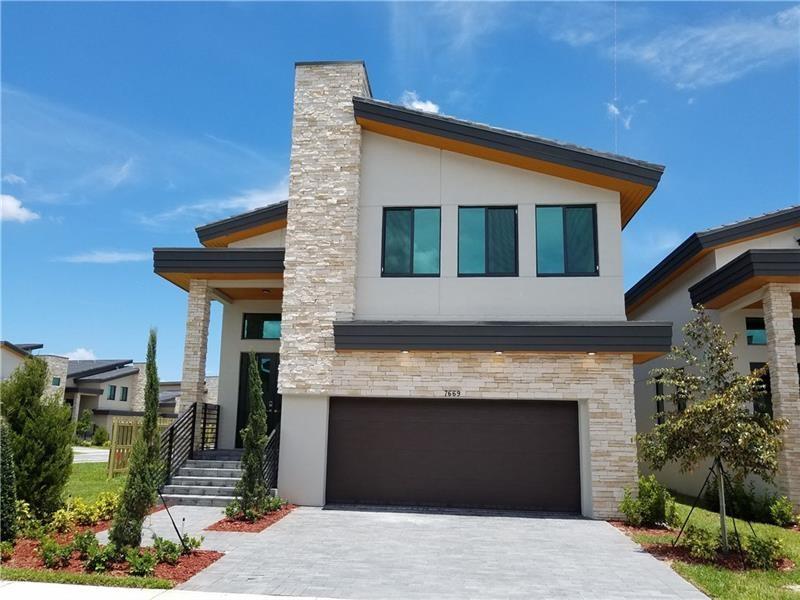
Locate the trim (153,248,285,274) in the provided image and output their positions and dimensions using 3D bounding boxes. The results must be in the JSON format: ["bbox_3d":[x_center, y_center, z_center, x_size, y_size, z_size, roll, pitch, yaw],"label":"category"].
[{"bbox_3d":[-3.944,-0.829,13.184,2.969,0.573,0.300,0,-11,6],"label":"trim"}]

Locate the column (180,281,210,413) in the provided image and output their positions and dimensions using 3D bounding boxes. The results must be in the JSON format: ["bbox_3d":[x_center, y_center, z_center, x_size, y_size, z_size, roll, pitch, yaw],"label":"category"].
[{"bbox_3d":[-4.799,1.467,14.070,0.410,3.860,0.410,0,-12,6],"label":"column"}]

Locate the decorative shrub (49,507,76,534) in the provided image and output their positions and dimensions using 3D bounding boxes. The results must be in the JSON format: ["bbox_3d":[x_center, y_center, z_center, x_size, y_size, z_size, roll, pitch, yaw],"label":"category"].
[{"bbox_3d":[-5.167,3.315,9.186,0.420,0.340,0.420,0,-12,6],"label":"decorative shrub"}]

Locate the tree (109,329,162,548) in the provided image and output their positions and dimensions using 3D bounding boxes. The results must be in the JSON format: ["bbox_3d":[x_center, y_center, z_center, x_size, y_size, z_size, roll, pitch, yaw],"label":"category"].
[{"bbox_3d":[-3.666,1.889,8.530,0.550,2.955,0.550,0,-12,6],"label":"tree"}]

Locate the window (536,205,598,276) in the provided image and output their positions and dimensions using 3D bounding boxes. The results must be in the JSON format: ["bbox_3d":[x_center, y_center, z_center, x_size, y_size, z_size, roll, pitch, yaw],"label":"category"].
[{"bbox_3d":[3.432,-1.231,12.403,1.250,1.570,0.120,0,-12,6],"label":"window"}]

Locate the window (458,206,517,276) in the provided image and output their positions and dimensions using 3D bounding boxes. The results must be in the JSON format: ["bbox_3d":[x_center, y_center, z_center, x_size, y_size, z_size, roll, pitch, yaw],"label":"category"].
[{"bbox_3d":[1.789,-1.193,12.192,1.220,1.498,0.100,0,-11,6],"label":"window"}]

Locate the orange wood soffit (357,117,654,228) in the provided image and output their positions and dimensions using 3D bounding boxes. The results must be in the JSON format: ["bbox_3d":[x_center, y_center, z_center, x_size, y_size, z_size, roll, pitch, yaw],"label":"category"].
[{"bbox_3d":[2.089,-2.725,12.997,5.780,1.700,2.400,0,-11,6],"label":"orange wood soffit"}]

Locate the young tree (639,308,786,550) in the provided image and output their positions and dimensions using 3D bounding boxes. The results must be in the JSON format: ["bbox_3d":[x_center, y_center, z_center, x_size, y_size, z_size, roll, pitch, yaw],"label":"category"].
[{"bbox_3d":[4.688,1.852,9.051,2.130,3.565,2.300,0,-11,6],"label":"young tree"}]

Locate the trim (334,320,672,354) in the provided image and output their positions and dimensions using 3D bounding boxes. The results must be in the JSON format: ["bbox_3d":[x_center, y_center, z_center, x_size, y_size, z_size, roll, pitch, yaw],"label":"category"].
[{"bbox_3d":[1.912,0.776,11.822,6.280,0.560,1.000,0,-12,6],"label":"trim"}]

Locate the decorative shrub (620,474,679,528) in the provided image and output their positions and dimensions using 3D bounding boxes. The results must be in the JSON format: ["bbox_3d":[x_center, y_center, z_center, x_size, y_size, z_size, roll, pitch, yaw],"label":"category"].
[{"bbox_3d":[4.247,3.418,10.279,0.992,0.837,1.000,0,-11,6],"label":"decorative shrub"}]

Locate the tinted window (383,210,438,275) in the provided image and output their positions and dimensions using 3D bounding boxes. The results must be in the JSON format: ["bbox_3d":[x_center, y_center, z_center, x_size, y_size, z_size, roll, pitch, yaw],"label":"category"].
[{"bbox_3d":[0.240,-1.195,12.346,1.207,1.495,0.100,0,-11,6],"label":"tinted window"}]

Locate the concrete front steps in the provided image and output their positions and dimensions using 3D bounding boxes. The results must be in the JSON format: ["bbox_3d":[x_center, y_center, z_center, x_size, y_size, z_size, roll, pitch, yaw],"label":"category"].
[{"bbox_3d":[-3.332,3.571,12.068,2.180,0.860,1.520,0,-11,6],"label":"concrete front steps"}]

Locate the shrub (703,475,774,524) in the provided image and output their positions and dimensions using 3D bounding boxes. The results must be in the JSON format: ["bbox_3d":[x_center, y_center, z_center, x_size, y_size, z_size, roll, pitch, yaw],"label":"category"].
[{"bbox_3d":[6.688,3.798,11.897,1.300,0.880,1.000,0,-12,6],"label":"shrub"}]

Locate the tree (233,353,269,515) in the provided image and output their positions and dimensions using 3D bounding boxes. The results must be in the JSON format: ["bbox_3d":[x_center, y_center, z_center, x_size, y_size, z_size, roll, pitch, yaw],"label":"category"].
[{"bbox_3d":[-2.711,2.396,10.911,0.672,2.887,0.672,0,-11,6],"label":"tree"}]

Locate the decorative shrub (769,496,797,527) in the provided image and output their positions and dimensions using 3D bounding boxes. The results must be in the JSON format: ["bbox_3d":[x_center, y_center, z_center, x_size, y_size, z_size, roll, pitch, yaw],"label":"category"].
[{"bbox_3d":[6.825,3.773,10.722,0.474,0.513,0.474,0,-11,6],"label":"decorative shrub"}]

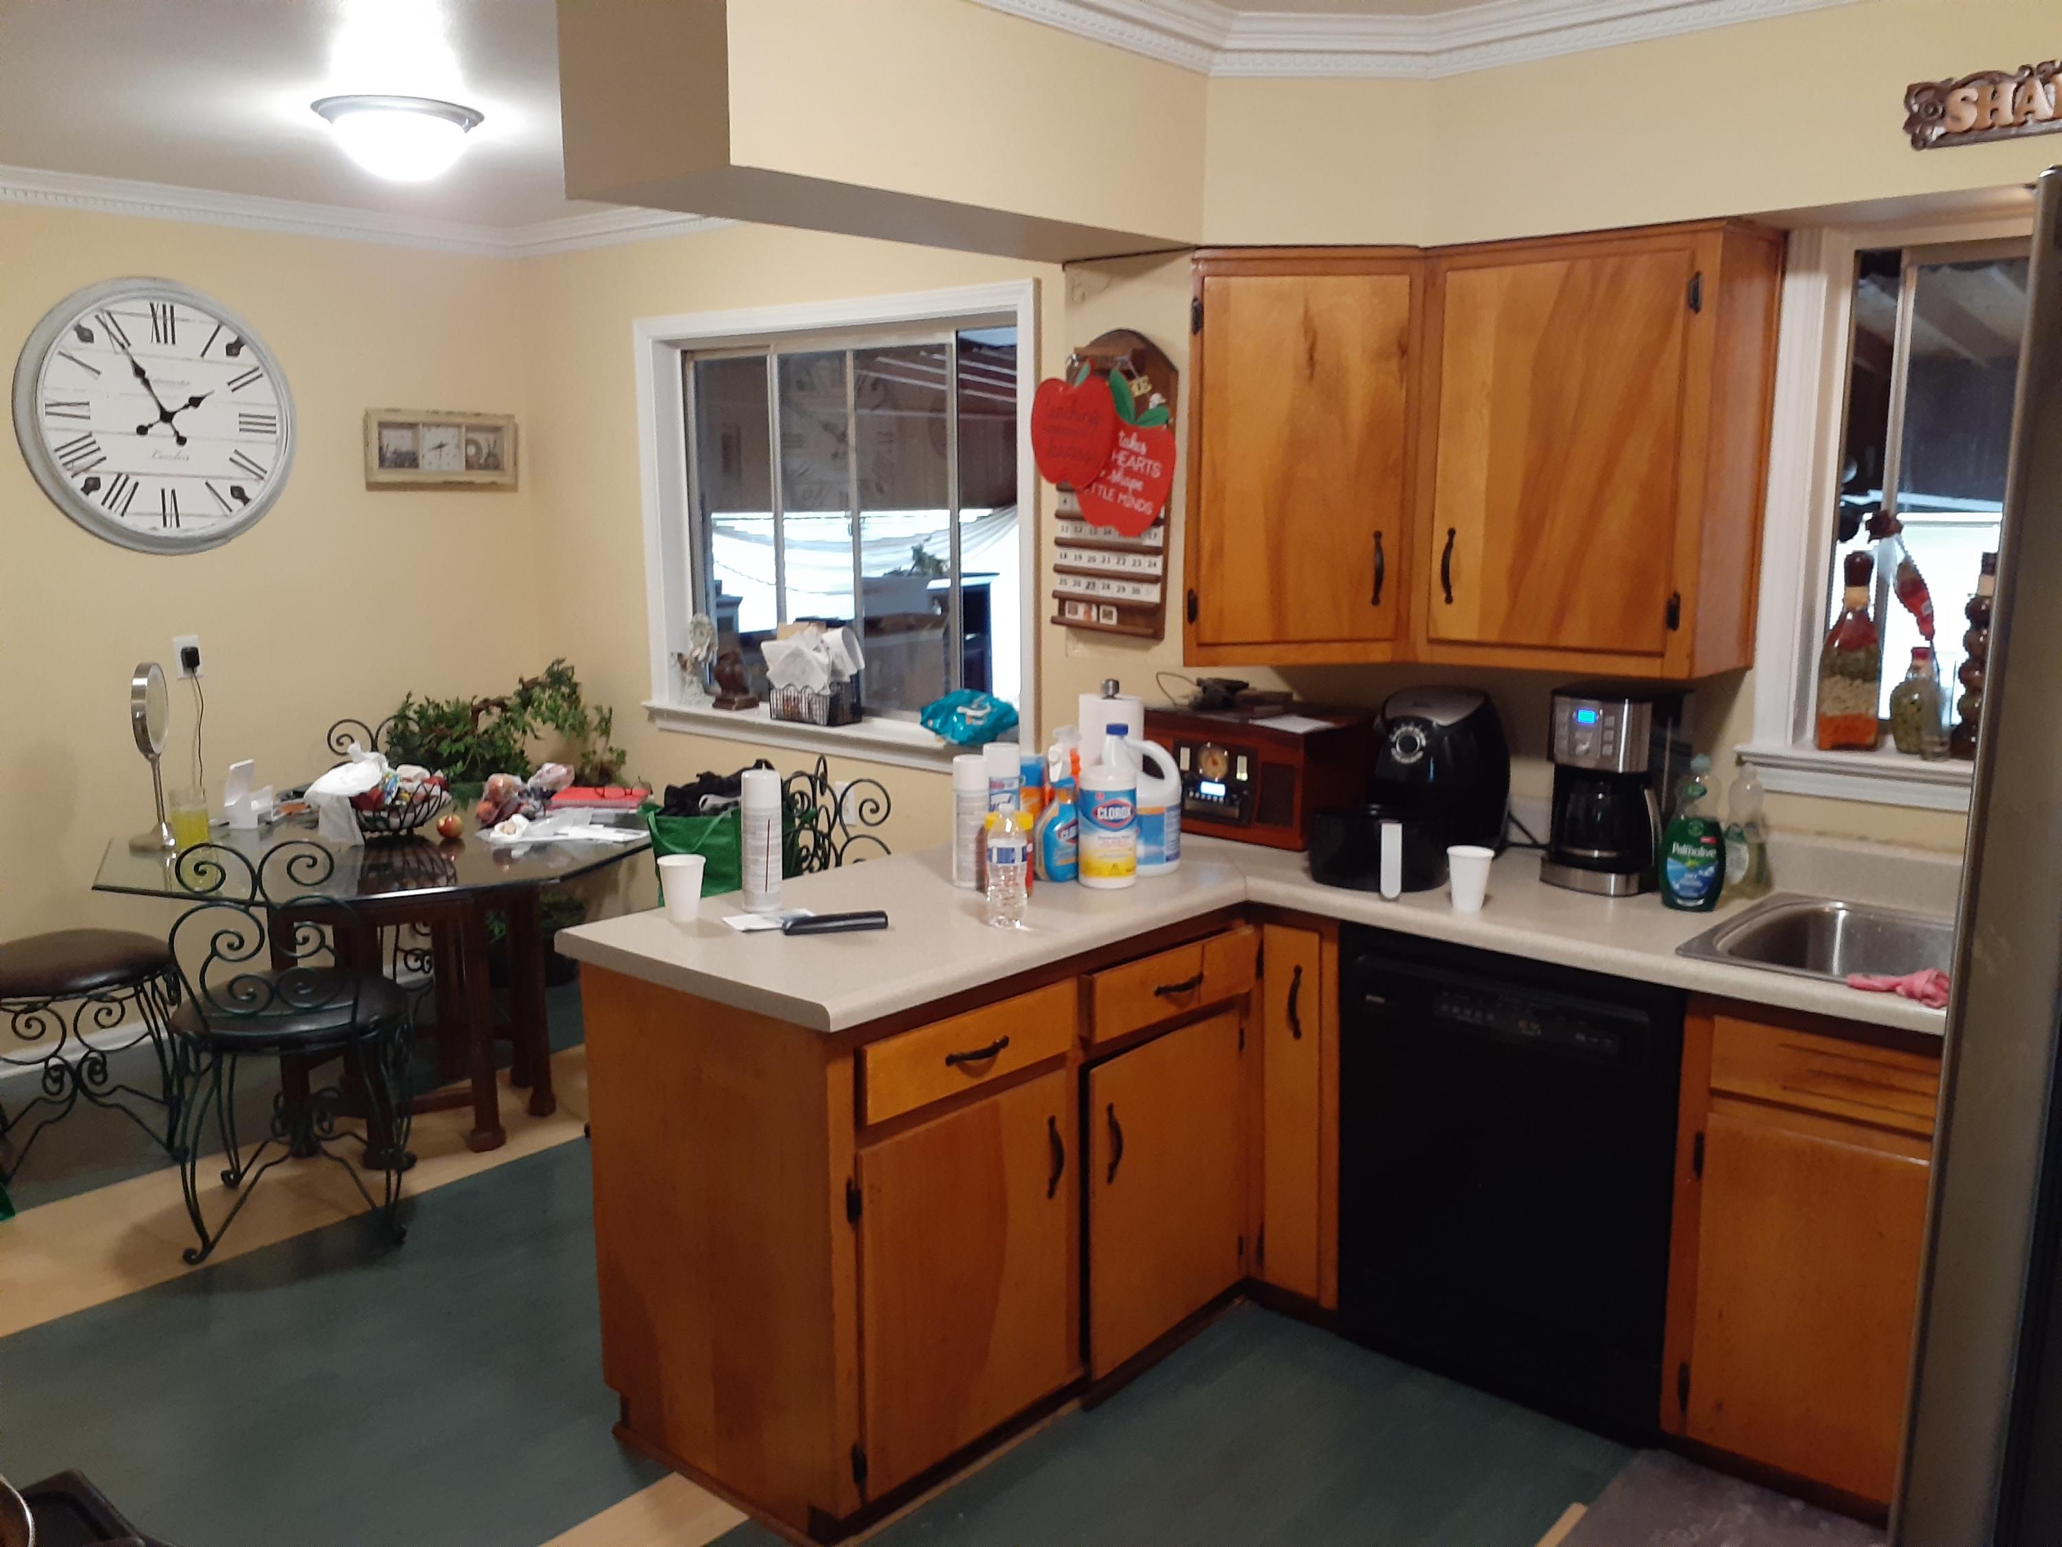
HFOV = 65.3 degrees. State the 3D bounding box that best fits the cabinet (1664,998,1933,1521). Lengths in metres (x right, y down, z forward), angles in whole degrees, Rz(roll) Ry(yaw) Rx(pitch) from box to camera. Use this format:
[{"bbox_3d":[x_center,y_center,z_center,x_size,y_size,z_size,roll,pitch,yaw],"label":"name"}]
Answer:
[{"bbox_3d":[1.388,0.695,2.647,0.450,0.750,0.580,8,12,41],"label":"cabinet"}]

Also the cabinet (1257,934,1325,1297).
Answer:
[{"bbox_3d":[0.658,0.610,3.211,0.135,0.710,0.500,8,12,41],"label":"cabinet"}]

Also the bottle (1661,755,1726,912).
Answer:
[{"bbox_3d":[1.167,0.101,2.829,0.115,0.260,0.065,6,12,29],"label":"bottle"}]

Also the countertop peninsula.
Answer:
[{"bbox_3d":[0.472,0.282,2.708,1.960,0.045,1.700,8,12,41],"label":"countertop peninsula"}]

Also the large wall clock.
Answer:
[{"bbox_3d":[-2.558,-1.044,4.706,0.060,0.770,0.770,8,12,41],"label":"large wall clock"}]

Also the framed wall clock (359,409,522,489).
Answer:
[{"bbox_3d":[-1.929,-1.060,5.276,0.042,0.238,0.512,9,13,41],"label":"framed wall clock"}]

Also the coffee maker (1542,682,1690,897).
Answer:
[{"bbox_3d":[1.116,0.024,3.034,0.195,0.355,0.230,6,11,36],"label":"coffee maker"}]

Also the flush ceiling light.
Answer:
[{"bbox_3d":[-1.397,-1.390,3.561,0.385,0.155,0.385,9,14,41],"label":"flush ceiling light"}]

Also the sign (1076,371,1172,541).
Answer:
[{"bbox_3d":[0.165,-0.592,2.985,0.240,0.310,0.020,8,12,41],"label":"sign"}]

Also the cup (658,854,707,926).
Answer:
[{"bbox_3d":[-0.595,0.203,2.752,0.089,0.112,0.089,0,9,0],"label":"cup"}]

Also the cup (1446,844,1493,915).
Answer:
[{"bbox_3d":[0.769,0.183,2.808,0.087,0.106,0.087,0,10,0],"label":"cup"}]

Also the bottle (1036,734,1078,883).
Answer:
[{"bbox_3d":[0.064,0.064,3.030,0.110,0.265,0.070,-8,13,-39],"label":"bottle"}]

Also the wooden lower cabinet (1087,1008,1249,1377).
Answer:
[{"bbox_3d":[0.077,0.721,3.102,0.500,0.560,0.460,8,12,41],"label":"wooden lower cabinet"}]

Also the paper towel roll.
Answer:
[{"bbox_3d":[0.169,-0.019,3.391,0.135,0.295,0.135,0,10,0],"label":"paper towel roll"}]

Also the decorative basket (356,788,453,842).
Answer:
[{"bbox_3d":[-1.748,0.098,4.436,0.300,0.130,0.300,8,12,41],"label":"decorative basket"}]

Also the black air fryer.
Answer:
[{"bbox_3d":[0.758,0.013,3.166,0.275,0.345,0.370,6,11,36],"label":"black air fryer"}]

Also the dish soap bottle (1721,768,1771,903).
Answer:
[{"bbox_3d":[1.293,0.100,2.904,0.065,0.235,0.100,-6,12,-30],"label":"dish soap bottle"}]

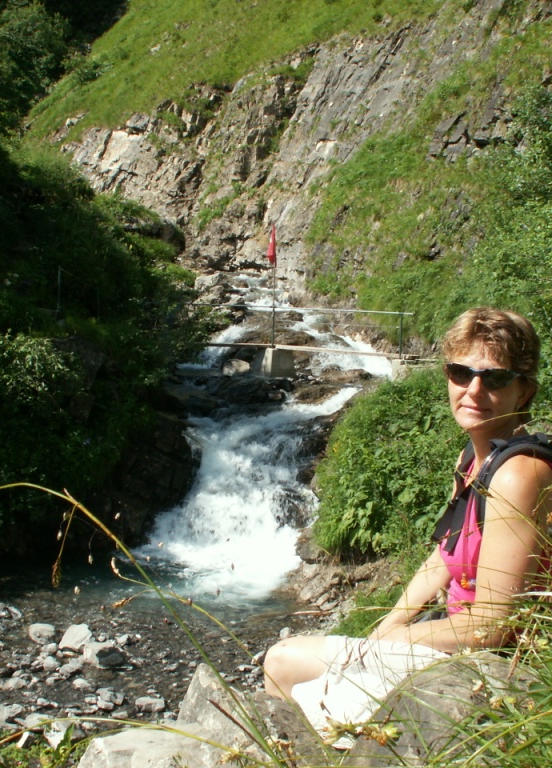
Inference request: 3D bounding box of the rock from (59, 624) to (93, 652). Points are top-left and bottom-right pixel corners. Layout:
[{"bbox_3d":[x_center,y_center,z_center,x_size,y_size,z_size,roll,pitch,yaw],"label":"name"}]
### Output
[{"bbox_3d":[-1.675,2.126,8.650,0.280,0.160,0.240,0,4,-6],"label":"rock"}]

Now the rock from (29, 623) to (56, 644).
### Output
[{"bbox_3d":[-1.996,2.133,8.850,0.230,0.140,0.190,0,4,-6],"label":"rock"}]

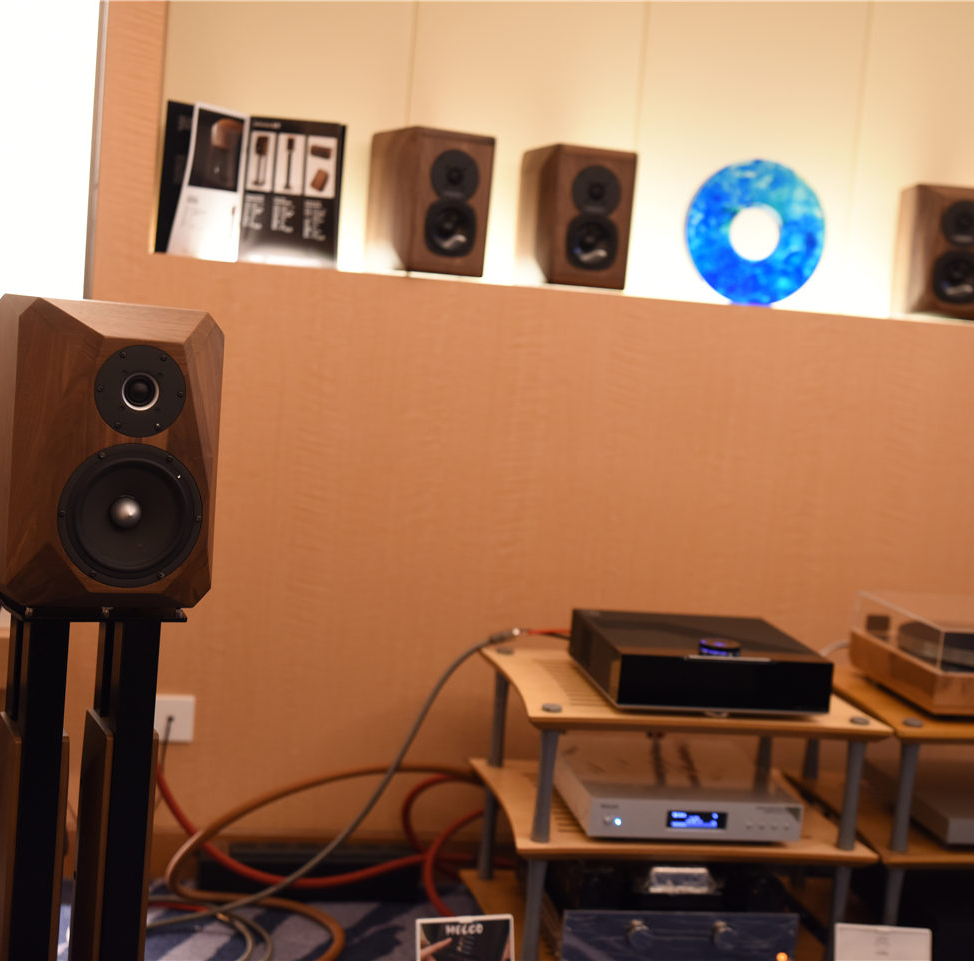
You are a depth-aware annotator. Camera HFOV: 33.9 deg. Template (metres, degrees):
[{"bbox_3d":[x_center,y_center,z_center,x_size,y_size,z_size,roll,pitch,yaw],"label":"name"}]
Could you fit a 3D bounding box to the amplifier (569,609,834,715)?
[{"bbox_3d":[0.351,0.302,2.701,0.350,0.106,0.344,4,7,-10],"label":"amplifier"}]

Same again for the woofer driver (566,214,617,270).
[{"bbox_3d":[0.200,-0.468,3.141,0.108,0.108,0.035,2,7,-22],"label":"woofer driver"}]

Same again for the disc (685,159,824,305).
[{"bbox_3d":[0.540,-0.500,3.224,0.288,0.288,0.030,4,7,-10],"label":"disc"}]

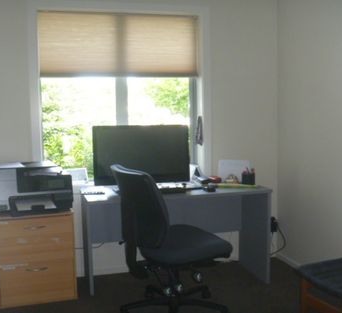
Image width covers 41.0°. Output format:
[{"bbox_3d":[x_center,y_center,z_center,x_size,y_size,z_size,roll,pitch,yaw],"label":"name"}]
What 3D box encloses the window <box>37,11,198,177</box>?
[{"bbox_3d":[-0.378,-0.476,3.661,1.270,1.306,0.102,-2,5,-14],"label":"window"}]

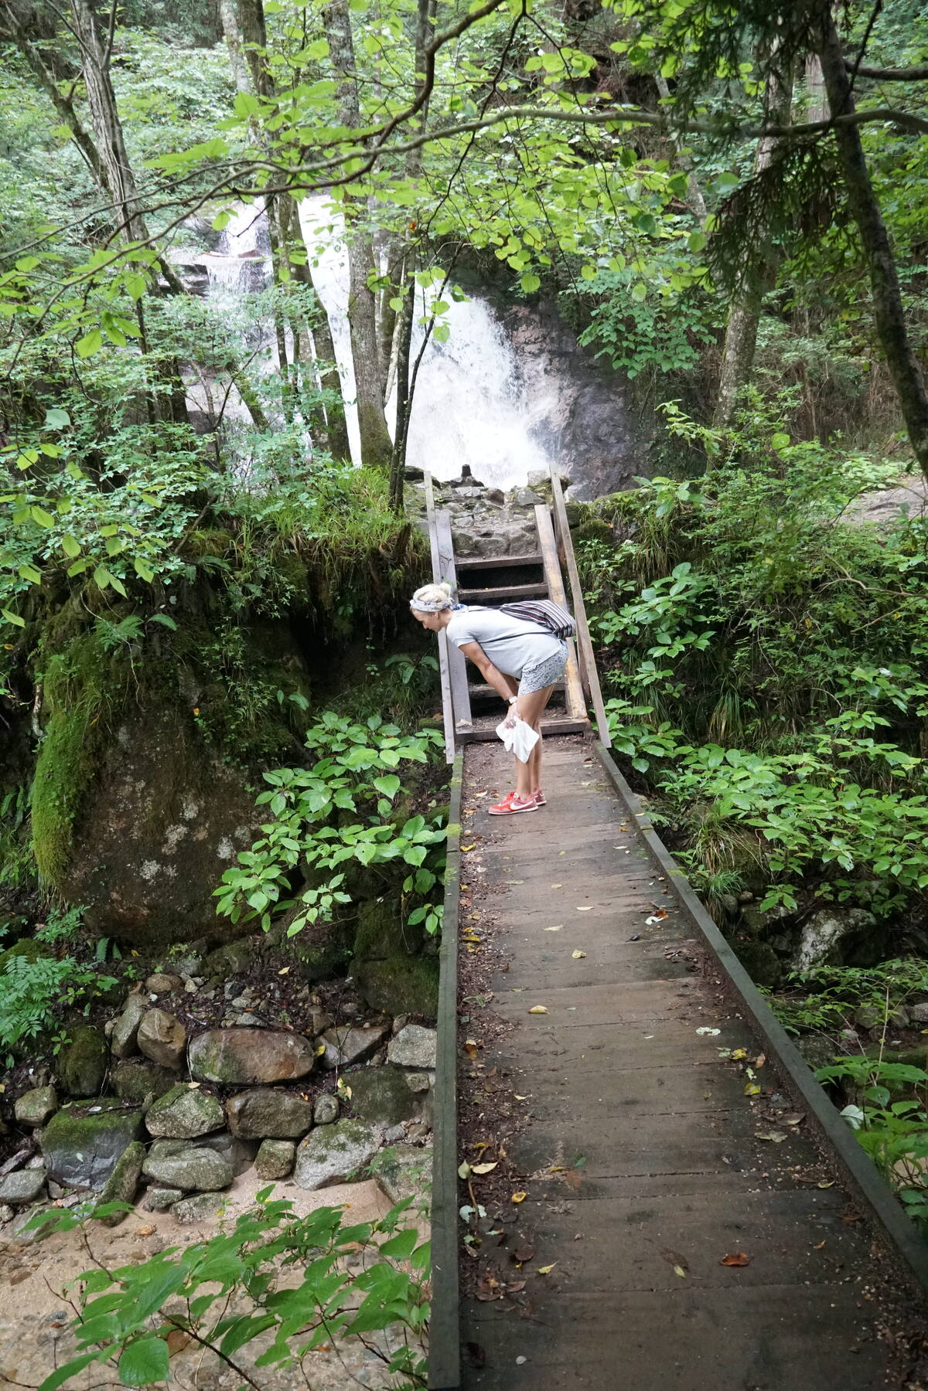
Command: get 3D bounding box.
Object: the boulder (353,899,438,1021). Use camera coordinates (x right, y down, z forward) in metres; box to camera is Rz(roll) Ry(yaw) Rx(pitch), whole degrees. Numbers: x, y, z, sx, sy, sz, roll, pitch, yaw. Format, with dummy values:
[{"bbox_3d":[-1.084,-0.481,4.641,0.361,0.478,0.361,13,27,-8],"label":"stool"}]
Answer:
[{"bbox_3d":[-0.359,1.494,7.200,0.540,0.620,0.500,0,7,0],"label":"boulder"}]

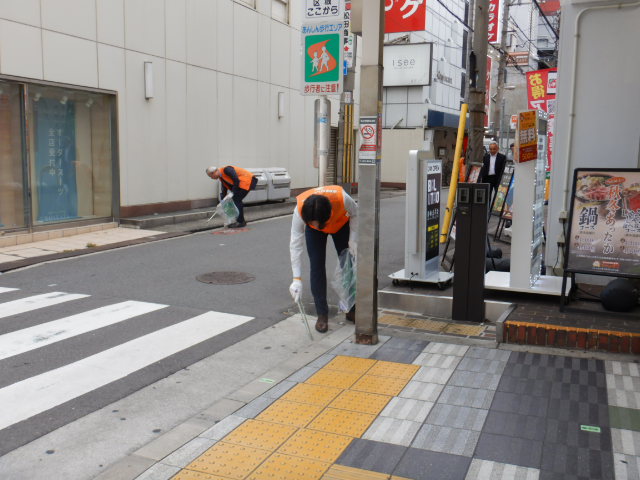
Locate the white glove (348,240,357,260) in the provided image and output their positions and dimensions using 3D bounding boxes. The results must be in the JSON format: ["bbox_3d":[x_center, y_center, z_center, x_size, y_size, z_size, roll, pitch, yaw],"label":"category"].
[{"bbox_3d":[0.275,0.078,5.150,0.100,0.170,0.110,1,7,6],"label":"white glove"}]

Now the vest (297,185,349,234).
[{"bbox_3d":[0.020,-0.238,5.080,0.420,0.280,0.550,1,-17,7],"label":"vest"}]

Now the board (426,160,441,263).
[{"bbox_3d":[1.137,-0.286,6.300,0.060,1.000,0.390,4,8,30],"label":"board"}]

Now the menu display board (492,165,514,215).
[{"bbox_3d":[2.978,-0.828,10.200,0.050,0.890,0.590,15,6,-3],"label":"menu display board"}]

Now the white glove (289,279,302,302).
[{"bbox_3d":[-0.190,0.392,4.880,0.100,0.185,0.110,2,7,9],"label":"white glove"}]

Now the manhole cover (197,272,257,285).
[{"bbox_3d":[-1.113,0.453,7.400,0.680,0.030,0.680,1,7,0],"label":"manhole cover"}]

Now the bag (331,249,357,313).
[{"bbox_3d":[0.228,0.335,5.200,0.280,0.530,0.240,1,7,6],"label":"bag"}]

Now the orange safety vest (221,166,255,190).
[{"bbox_3d":[-1.693,-1.272,12.900,0.620,0.310,0.450,25,2,-11],"label":"orange safety vest"}]

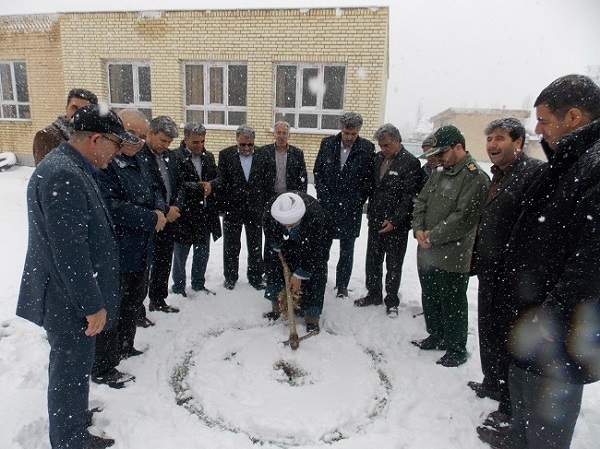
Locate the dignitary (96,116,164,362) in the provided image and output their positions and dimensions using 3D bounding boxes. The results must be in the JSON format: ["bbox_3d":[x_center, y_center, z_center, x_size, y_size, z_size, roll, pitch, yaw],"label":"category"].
[{"bbox_3d":[-1.107,0.158,2.536,0.460,1.700,0.540,5,13,12],"label":"dignitary"}]

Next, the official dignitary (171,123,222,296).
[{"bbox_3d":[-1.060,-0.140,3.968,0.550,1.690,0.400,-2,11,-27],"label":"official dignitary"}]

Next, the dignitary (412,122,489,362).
[{"bbox_3d":[1.085,0.174,2.892,0.440,1.710,0.540,-5,15,-31],"label":"dignitary"}]

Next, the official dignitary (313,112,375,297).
[{"bbox_3d":[0.451,-0.158,3.964,0.580,1.820,0.390,6,13,14],"label":"official dignitary"}]

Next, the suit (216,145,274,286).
[{"bbox_3d":[-0.552,-0.062,4.011,0.570,1.440,0.340,0,13,-11],"label":"suit"}]

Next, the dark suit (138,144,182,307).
[{"bbox_3d":[-1.199,0.040,3.396,0.380,1.420,0.520,11,13,40],"label":"dark suit"}]

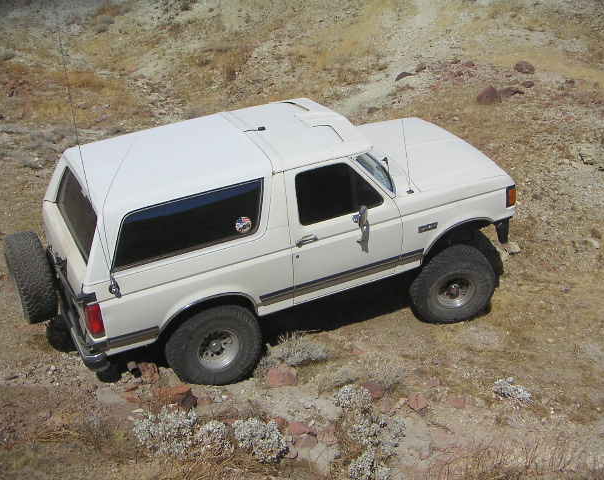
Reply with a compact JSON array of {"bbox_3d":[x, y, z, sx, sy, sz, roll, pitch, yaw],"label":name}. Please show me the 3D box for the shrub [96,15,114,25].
[{"bbox_3d":[-4.106,-4.608,17.000,0.375,0.200,0.320,-2,28,0],"label":"shrub"}]

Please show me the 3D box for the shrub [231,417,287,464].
[{"bbox_3d":[-0.361,1.713,6.915,0.480,0.350,0.440,0,29,0],"label":"shrub"}]

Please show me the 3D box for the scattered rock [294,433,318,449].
[{"bbox_3d":[0.039,1.747,7.088,0.210,0.120,0.160,0,29,0],"label":"scattered rock"}]

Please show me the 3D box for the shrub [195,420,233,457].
[{"bbox_3d":[-0.761,1.707,6.996,0.340,0.280,0.330,0,29,0],"label":"shrub"}]

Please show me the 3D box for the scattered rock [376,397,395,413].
[{"bbox_3d":[0.758,1.494,7.390,0.170,0.105,0.150,-2,30,0],"label":"scattered rock"}]

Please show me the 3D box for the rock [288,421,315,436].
[{"bbox_3d":[-0.004,1.627,7.020,0.225,0.115,0.170,-2,28,0],"label":"rock"}]

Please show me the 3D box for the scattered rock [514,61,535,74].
[{"bbox_3d":[4.105,-3.183,15.009,0.360,0.220,0.300,0,29,0],"label":"scattered rock"}]

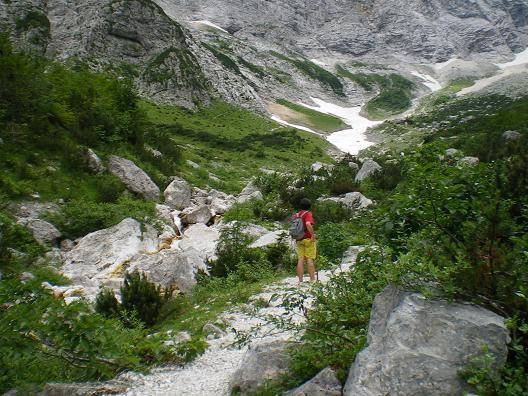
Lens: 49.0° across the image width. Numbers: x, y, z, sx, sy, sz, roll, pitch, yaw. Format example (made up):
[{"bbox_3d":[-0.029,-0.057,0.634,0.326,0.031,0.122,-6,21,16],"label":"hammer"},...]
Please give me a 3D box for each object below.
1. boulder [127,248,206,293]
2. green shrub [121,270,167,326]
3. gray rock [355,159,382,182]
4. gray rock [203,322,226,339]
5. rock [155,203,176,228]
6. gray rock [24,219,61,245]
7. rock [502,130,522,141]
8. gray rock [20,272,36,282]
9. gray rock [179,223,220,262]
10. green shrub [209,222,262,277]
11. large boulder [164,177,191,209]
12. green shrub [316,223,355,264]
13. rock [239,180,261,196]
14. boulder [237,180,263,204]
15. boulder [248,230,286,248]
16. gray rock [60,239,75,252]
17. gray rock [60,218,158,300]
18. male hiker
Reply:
[{"bbox_3d":[-2.209,1.626,13.000,1.749,0.987,1.400,-1,3,-10],"label":"boulder"},{"bbox_3d":[-1.938,1.630,9.400,0.755,0.872,0.740,0,-3,0],"label":"green shrub"},{"bbox_3d":[5.229,-1.376,29.000,1.401,1.201,1.300,1,3,10],"label":"gray rock"},{"bbox_3d":[-0.598,1.600,7.000,0.290,0.193,0.250,0,3,-5],"label":"gray rock"},{"bbox_3d":[-2.974,0.528,17.500,0.644,0.754,0.664,0,-3,0],"label":"rock"},{"bbox_3d":[-6.497,0.983,17.000,1.056,0.763,0.900,-1,4,-21],"label":"gray rock"},{"bbox_3d":[15.373,-3.820,36.000,1.084,0.716,1.006,0,-3,0],"label":"rock"},{"bbox_3d":[-4.998,1.687,12.300,0.329,0.204,0.306,0,-3,0],"label":"gray rock"},{"bbox_3d":[-1.647,1.136,14.800,1.040,0.981,1.072,0,-3,0],"label":"gray rock"},{"bbox_3d":[-0.634,1.146,12.900,1.202,1.202,1.150,0,3,-3],"label":"green shrub"},{"bbox_3d":[-3.098,-0.163,21.000,1.014,1.232,1.000,-1,3,-8],"label":"large boulder"},{"bbox_3d":[1.727,1.075,14.000,0.890,0.928,0.872,0,-3,0],"label":"green shrub"},{"bbox_3d":[-0.675,-0.443,27.000,0.994,0.716,0.922,0,-3,0],"label":"rock"},{"bbox_3d":[-0.550,-0.209,22.000,0.987,0.911,0.950,0,3,-1],"label":"boulder"},{"bbox_3d":[0.097,1.146,16.000,1.018,0.477,0.892,0,-3,0],"label":"boulder"},{"bbox_3d":[-5.187,1.254,15.300,0.358,0.355,0.333,0,-3,0],"label":"gray rock"},{"bbox_3d":[-3.812,1.493,14.300,2.418,1.974,2.000,-1,4,-15],"label":"gray rock"},{"bbox_3d":[0.839,0.880,12.000,0.520,1.750,0.450,2,4,34],"label":"male hiker"}]

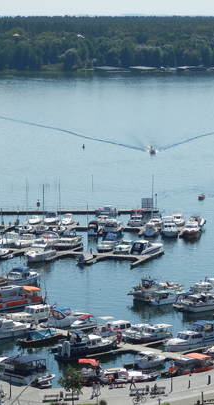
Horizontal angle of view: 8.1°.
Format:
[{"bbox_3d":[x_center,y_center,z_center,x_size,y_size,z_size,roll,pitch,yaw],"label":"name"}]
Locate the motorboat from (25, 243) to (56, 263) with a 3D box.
[{"bbox_3d":[-16.200,11.720,355.490,3.020,3.470,9.650,5,9,34],"label":"motorboat"}]

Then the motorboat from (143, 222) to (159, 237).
[{"bbox_3d":[10.192,6.009,346.445,2.800,2.600,7.500,1,7,8],"label":"motorboat"}]

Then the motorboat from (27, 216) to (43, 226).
[{"bbox_3d":[-18.100,4.370,374.966,2.300,1.900,6.000,3,8,22],"label":"motorboat"}]

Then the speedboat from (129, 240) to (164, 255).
[{"bbox_3d":[9.200,9.667,328.766,3.100,2.900,9.600,5,9,34],"label":"speedboat"}]

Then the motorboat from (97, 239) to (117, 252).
[{"bbox_3d":[0.213,8.894,322.942,2.900,2.700,8.000,2,7,17],"label":"motorboat"}]

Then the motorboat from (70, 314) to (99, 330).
[{"bbox_3d":[-4.108,19.588,248.528,4.900,1.840,1.860,-6,9,-41],"label":"motorboat"}]

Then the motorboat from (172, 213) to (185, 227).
[{"bbox_3d":[17.300,4.259,373.440,2.600,2.500,6.800,2,8,18],"label":"motorboat"}]

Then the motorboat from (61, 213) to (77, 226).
[{"bbox_3d":[-9.700,4.109,375.034,2.500,2.400,6.700,3,8,24],"label":"motorboat"}]

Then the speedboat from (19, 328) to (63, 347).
[{"bbox_3d":[-9.853,20.951,237.432,7.950,1.870,2.620,-6,9,-41],"label":"speedboat"}]

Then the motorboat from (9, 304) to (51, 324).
[{"bbox_3d":[-13.273,18.760,253.127,8.040,2.350,2.730,-6,9,-41],"label":"motorboat"}]

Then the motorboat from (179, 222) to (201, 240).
[{"bbox_3d":[19.305,6.179,352.016,3.460,2.930,9.600,2,7,16],"label":"motorboat"}]

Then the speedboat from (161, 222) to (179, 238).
[{"bbox_3d":[16.230,7.190,392.520,3.650,3.160,10.070,1,7,11],"label":"speedboat"}]

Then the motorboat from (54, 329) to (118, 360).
[{"bbox_3d":[-2.828,20.716,225.060,10.800,3.500,3.400,-7,10,-43],"label":"motorboat"}]

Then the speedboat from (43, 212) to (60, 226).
[{"bbox_3d":[-13.349,3.789,363.809,2.700,2.700,7.000,1,7,10],"label":"speedboat"}]

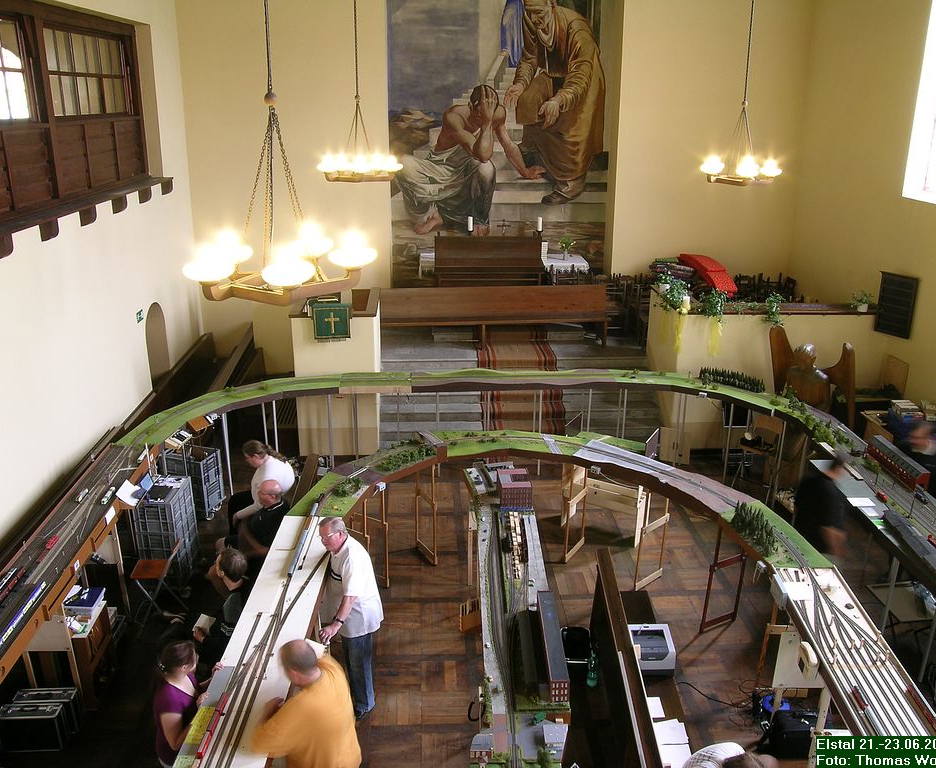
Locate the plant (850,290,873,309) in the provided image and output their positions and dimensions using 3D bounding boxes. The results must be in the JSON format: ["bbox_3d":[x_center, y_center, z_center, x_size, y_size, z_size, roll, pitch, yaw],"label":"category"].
[{"bbox_3d":[5.276,-1.120,11.075,0.290,0.250,0.270,-1,19,-3],"label":"plant"}]

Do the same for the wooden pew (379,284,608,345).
[{"bbox_3d":[0.292,-1.032,12.453,3.650,0.890,0.460,-2,20,-7],"label":"wooden pew"}]

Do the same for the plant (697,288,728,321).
[{"bbox_3d":[3.232,-1.036,10.939,0.410,0.380,0.370,-1,19,-3],"label":"plant"}]

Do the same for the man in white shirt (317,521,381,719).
[{"bbox_3d":[-0.863,1.765,6.297,0.480,1.720,0.520,-7,21,-20],"label":"man in white shirt"}]

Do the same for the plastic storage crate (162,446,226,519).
[{"bbox_3d":[-3.168,1.118,9.583,0.580,0.720,0.385,8,21,19],"label":"plastic storage crate"}]

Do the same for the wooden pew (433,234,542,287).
[{"bbox_3d":[0.322,-1.836,12.914,1.700,0.980,0.500,-1,19,-3],"label":"wooden pew"}]

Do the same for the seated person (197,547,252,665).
[{"bbox_3d":[-1.927,1.907,6.548,0.800,1.270,0.550,4,20,10],"label":"seated person"}]

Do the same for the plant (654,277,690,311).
[{"bbox_3d":[2.761,-1.217,11.261,0.430,0.400,0.430,-1,19,-3],"label":"plant"}]

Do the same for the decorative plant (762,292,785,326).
[{"bbox_3d":[4.070,-0.994,11.004,0.290,0.390,0.280,-1,19,-3],"label":"decorative plant"}]

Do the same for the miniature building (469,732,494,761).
[{"bbox_3d":[0.075,1.958,4.509,0.130,0.110,0.115,-1,19,-3],"label":"miniature building"}]

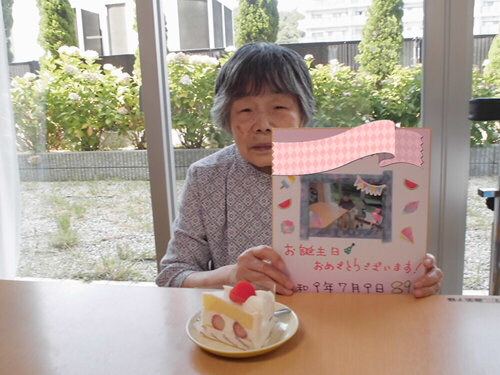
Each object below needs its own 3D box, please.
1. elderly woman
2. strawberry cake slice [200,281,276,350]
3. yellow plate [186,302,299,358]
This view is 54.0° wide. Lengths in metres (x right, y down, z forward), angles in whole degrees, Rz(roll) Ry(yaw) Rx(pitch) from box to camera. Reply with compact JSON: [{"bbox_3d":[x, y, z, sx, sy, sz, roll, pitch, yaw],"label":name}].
[{"bbox_3d":[0.081,0.288,0.915,0.470,1.110,0.550,-1,11,7],"label":"elderly woman"},{"bbox_3d":[-0.020,0.159,0.635,0.100,0.070,0.063,2,12,23],"label":"strawberry cake slice"},{"bbox_3d":[-0.010,0.190,0.638,0.144,0.022,0.144,-2,11,0],"label":"yellow plate"}]

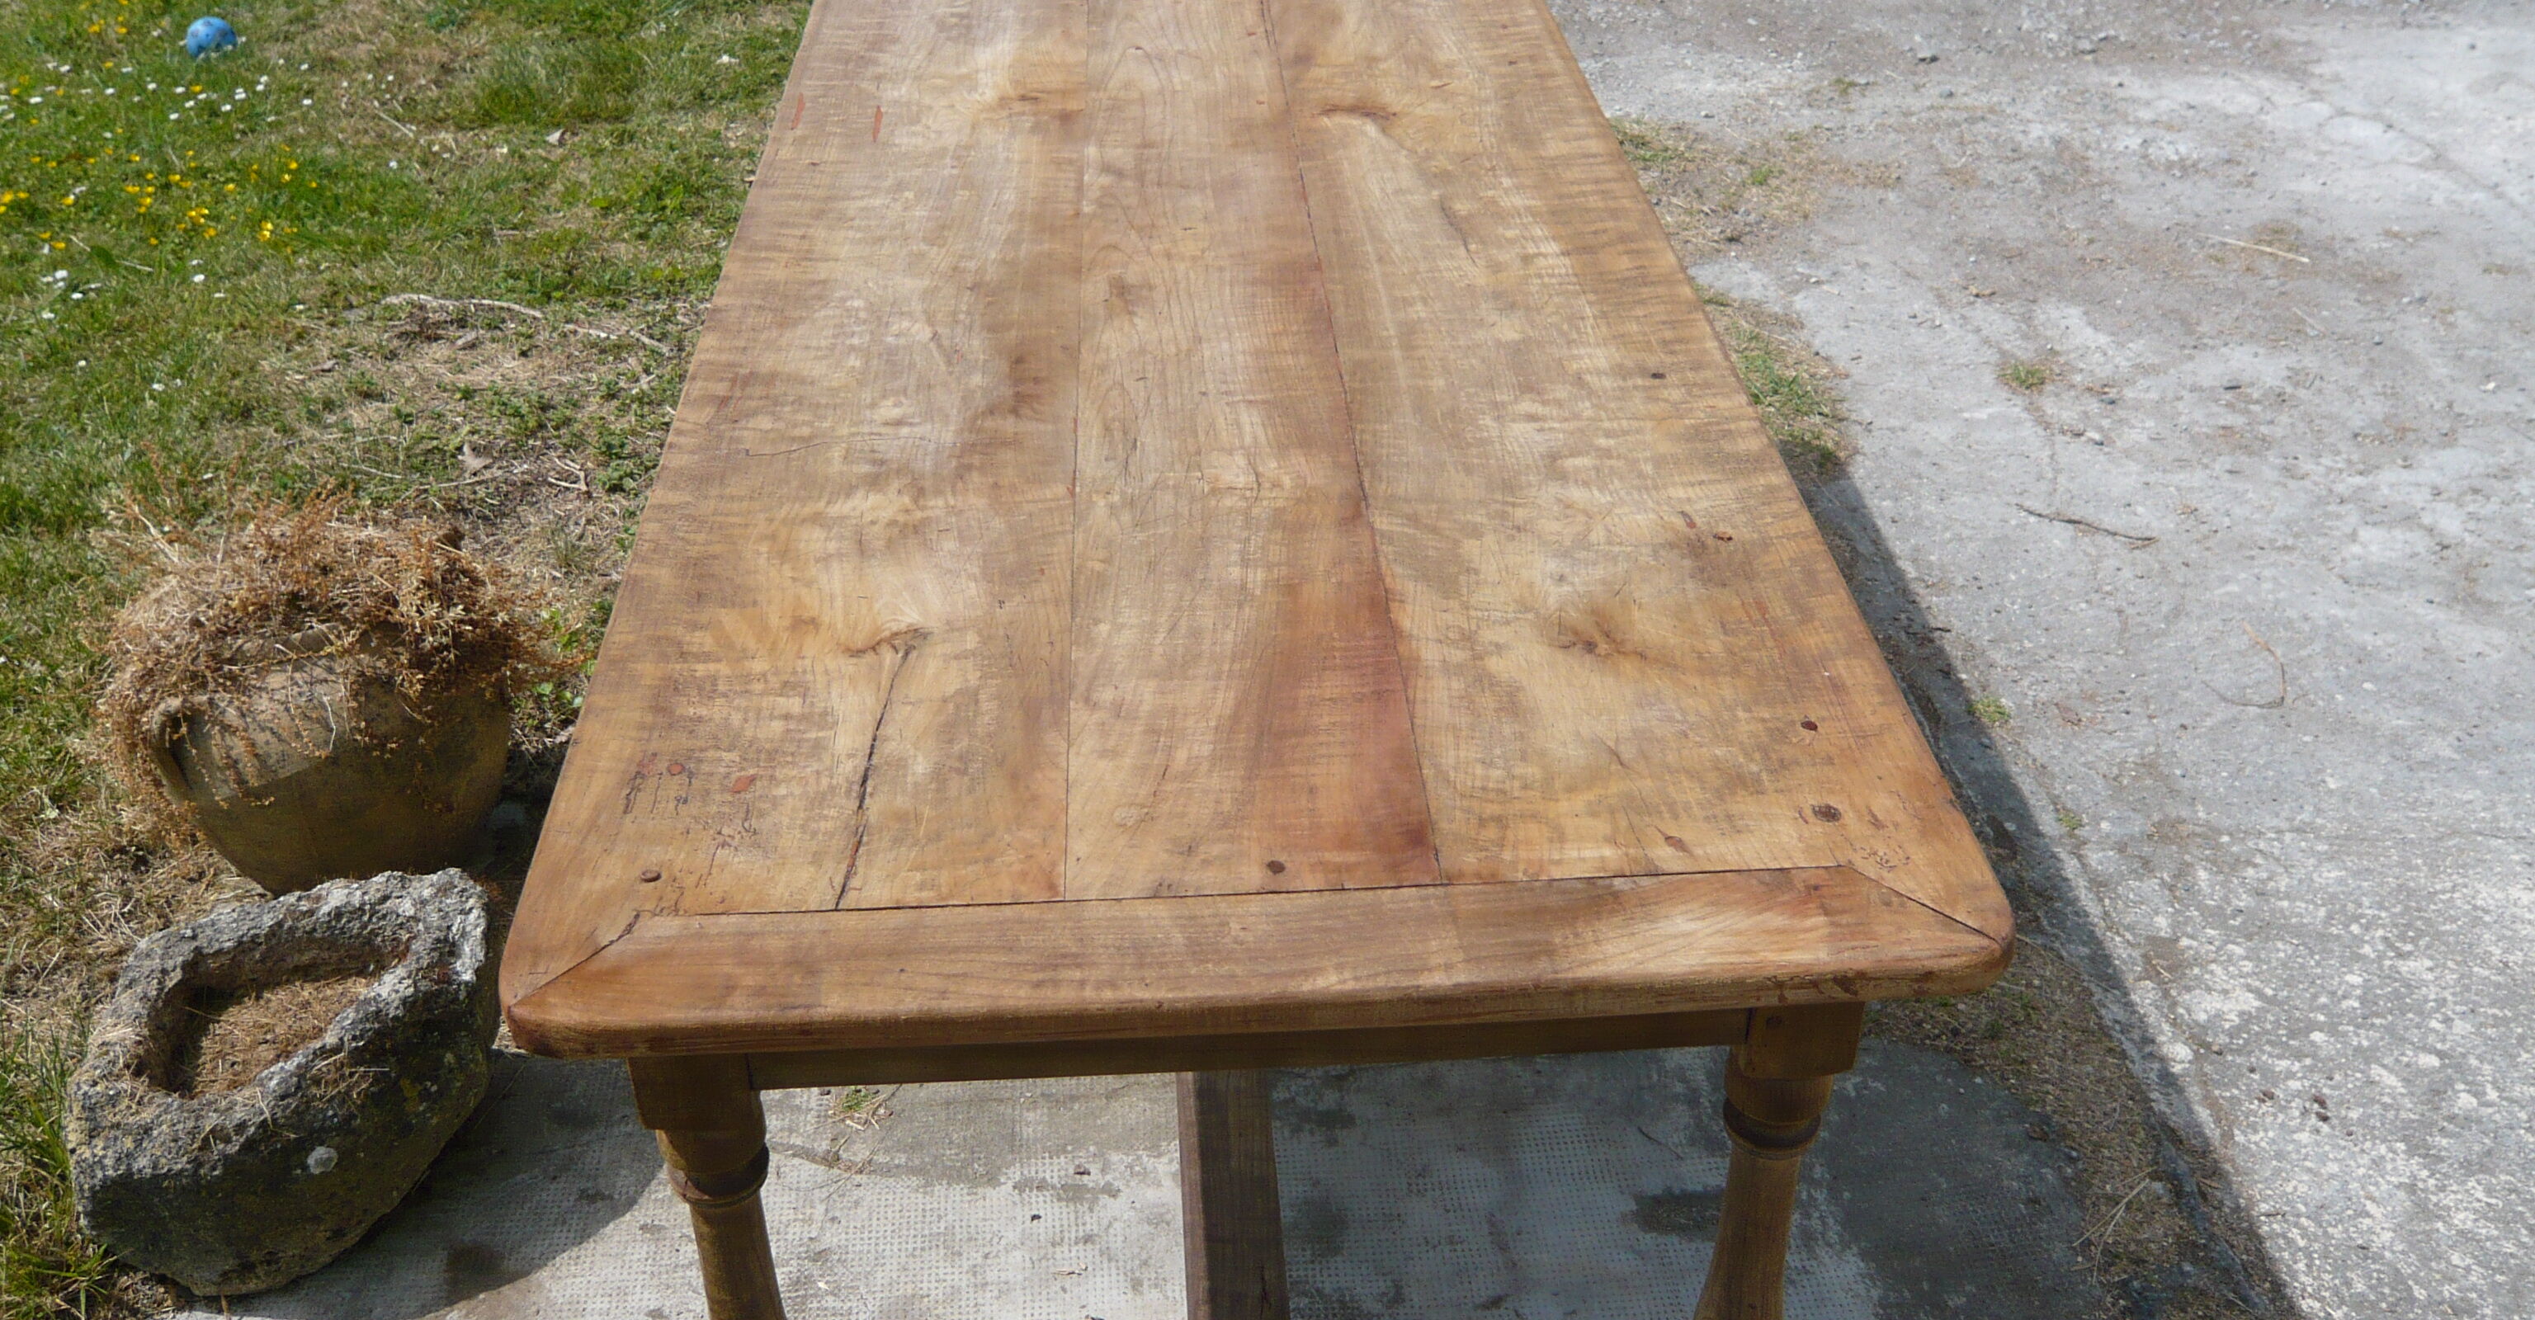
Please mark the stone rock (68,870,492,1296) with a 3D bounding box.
[{"bbox_3d":[-0.873,0.371,2.093,0.285,0.200,0.380,17,37,24],"label":"stone rock"}]

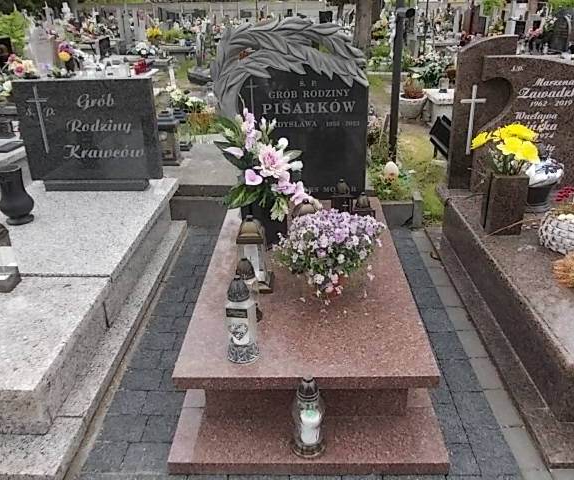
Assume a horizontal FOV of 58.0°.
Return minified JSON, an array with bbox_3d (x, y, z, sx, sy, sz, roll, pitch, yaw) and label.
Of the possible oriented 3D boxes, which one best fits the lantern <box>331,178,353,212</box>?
[{"bbox_3d":[0.281,-0.195,2.660,0.118,0.258,0.118,-1,26,2],"label":"lantern"}]

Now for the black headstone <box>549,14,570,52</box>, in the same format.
[{"bbox_3d":[5.273,-3.917,9.982,0.410,0.720,0.110,0,26,1],"label":"black headstone"}]

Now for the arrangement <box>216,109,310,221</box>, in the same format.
[{"bbox_3d":[-0.091,-0.314,2.366,0.403,0.526,0.258,-1,26,2],"label":"arrangement"}]

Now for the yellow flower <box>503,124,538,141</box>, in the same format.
[{"bbox_3d":[1.172,-0.540,2.599,0.145,0.075,0.110,0,26,1],"label":"yellow flower"}]

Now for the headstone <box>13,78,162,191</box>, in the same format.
[{"bbox_3d":[-1.232,-0.665,3.309,0.855,0.690,0.130,0,22,1],"label":"headstone"}]

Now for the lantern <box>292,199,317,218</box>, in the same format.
[{"bbox_3d":[0.081,-0.060,2.384,0.129,0.269,0.129,-1,26,2],"label":"lantern"}]

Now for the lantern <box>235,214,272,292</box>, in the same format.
[{"bbox_3d":[-0.143,0.045,2.215,0.150,0.320,0.150,0,26,1],"label":"lantern"}]

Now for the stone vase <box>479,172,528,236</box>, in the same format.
[{"bbox_3d":[1.060,-0.178,2.525,0.162,0.286,0.134,3,26,10],"label":"stone vase"}]

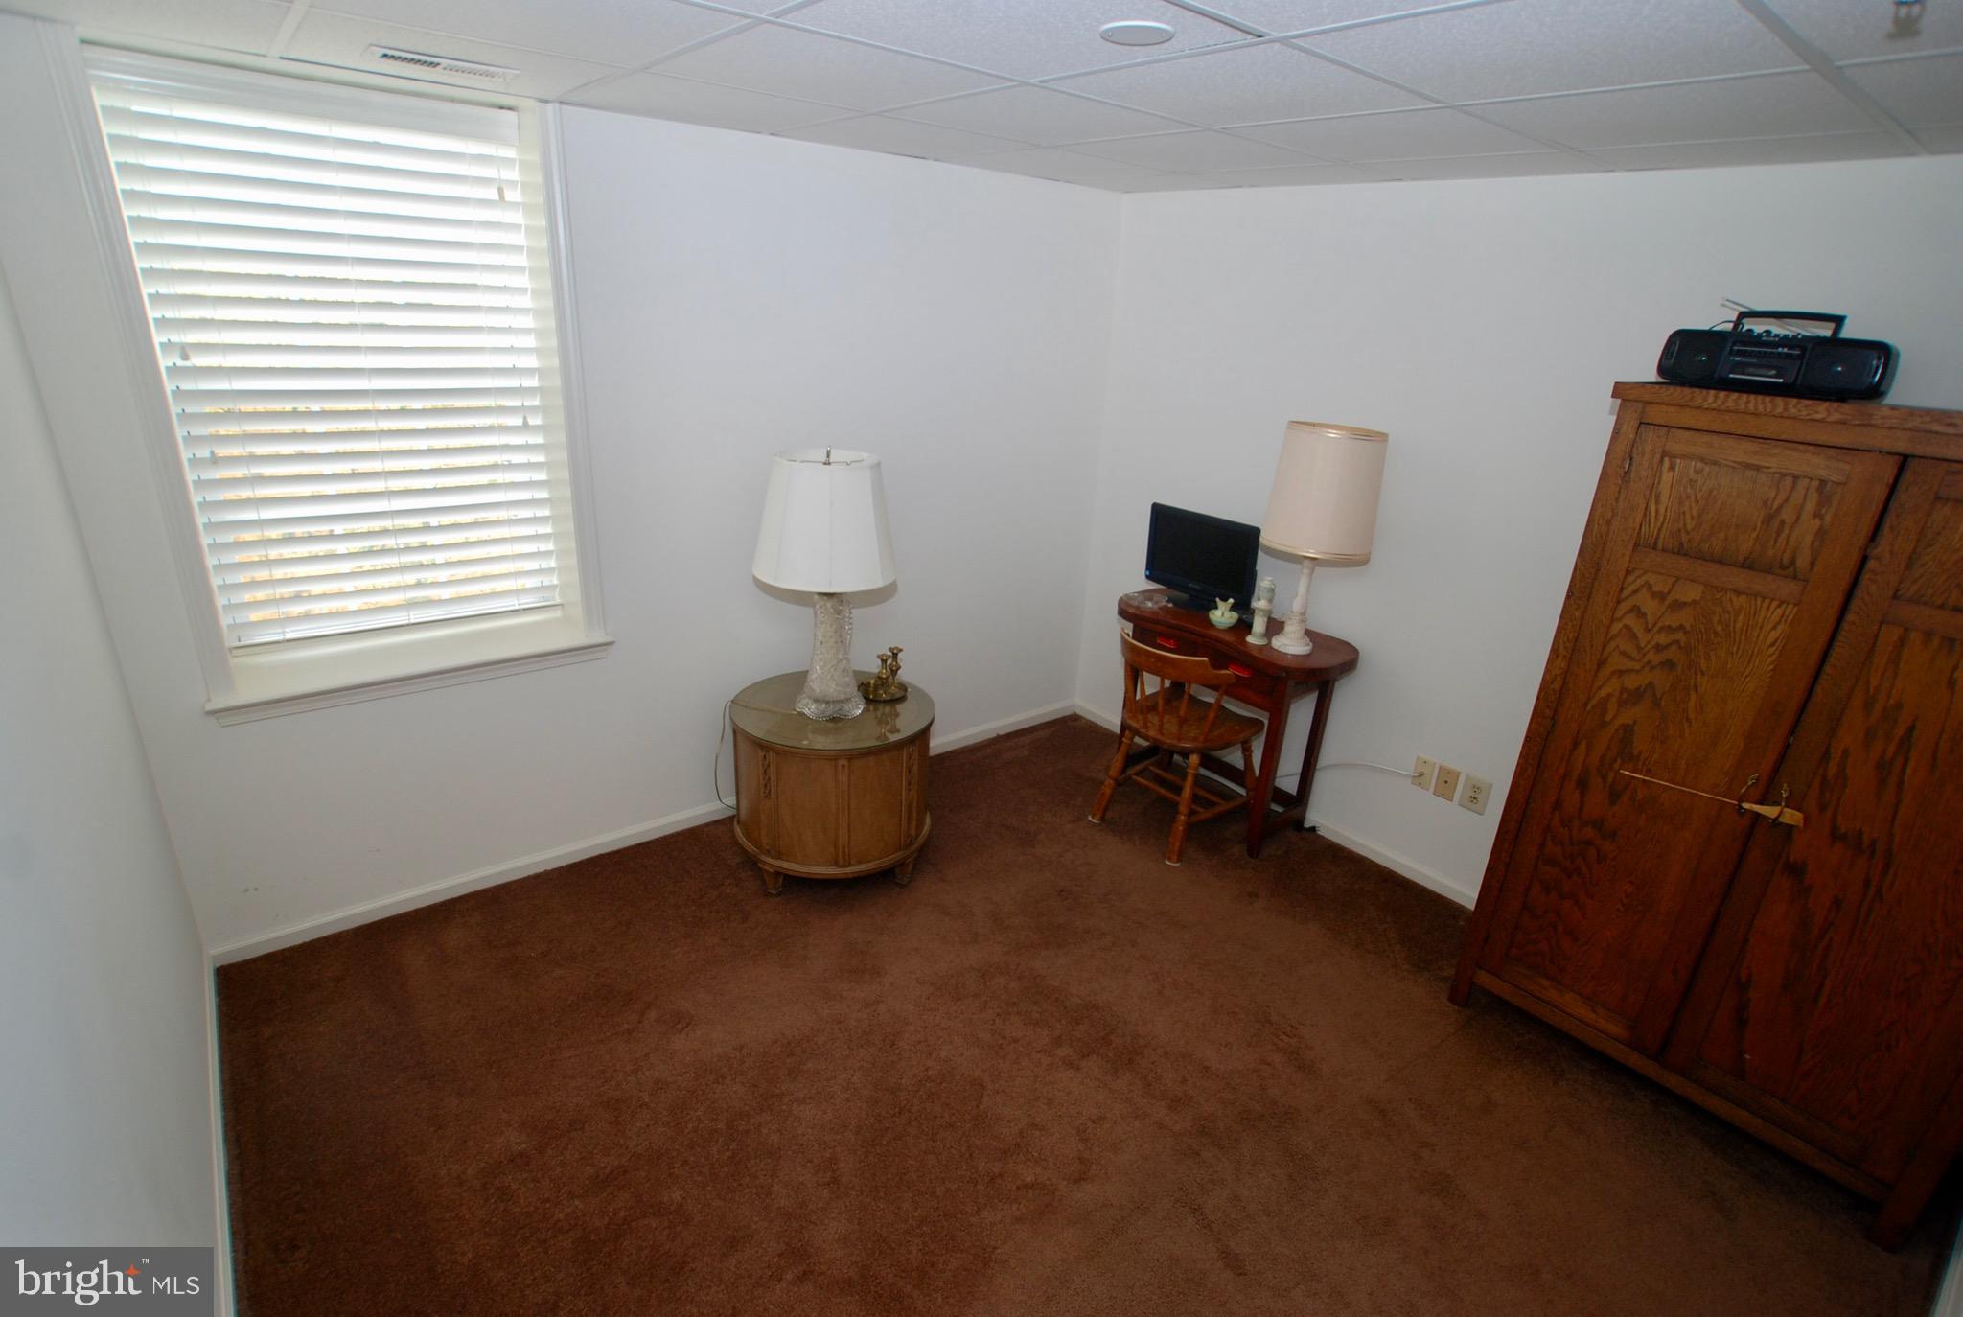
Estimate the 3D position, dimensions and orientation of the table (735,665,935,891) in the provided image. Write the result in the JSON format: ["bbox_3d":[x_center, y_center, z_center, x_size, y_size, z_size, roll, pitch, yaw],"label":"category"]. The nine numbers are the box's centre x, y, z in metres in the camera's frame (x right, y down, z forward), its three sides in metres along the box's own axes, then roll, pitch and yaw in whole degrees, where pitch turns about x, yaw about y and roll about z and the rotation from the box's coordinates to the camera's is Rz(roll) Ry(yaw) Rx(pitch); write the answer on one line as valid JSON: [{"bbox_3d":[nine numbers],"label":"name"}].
[{"bbox_3d":[-0.512,0.420,3.076,0.700,0.570,0.700,-2,23,-14],"label":"table"}]

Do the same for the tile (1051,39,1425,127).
[{"bbox_3d":[0.514,-1.151,1.771,0.590,0.020,0.590,-14,28,-36],"label":"tile"}]

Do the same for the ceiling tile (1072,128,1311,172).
[{"bbox_3d":[0.649,-1.548,2.675,0.600,0.025,0.600,-14,29,-36],"label":"ceiling tile"}]

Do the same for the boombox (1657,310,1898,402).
[{"bbox_3d":[1.713,-0.662,1.909,0.160,0.168,0.390,-12,27,-32],"label":"boombox"}]

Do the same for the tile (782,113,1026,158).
[{"bbox_3d":[-0.213,-1.540,2.601,0.590,0.020,0.580,-14,28,-36],"label":"tile"}]

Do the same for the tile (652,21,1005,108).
[{"bbox_3d":[-0.315,-1.232,1.840,0.590,0.020,0.590,-14,28,-36],"label":"tile"}]

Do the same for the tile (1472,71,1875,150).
[{"bbox_3d":[1.433,-1.134,1.816,0.600,0.025,0.600,-14,29,-36],"label":"tile"}]

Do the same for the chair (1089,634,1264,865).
[{"bbox_3d":[0.841,0.314,3.554,0.550,0.800,0.460,-17,30,-40],"label":"chair"}]

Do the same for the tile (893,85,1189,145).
[{"bbox_3d":[0.158,-1.424,2.303,0.600,0.025,0.600,-14,29,-36],"label":"tile"}]

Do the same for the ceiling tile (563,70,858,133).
[{"bbox_3d":[-0.723,-1.520,2.389,0.600,0.025,0.600,-14,29,-36],"label":"ceiling tile"}]

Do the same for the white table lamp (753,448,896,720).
[{"bbox_3d":[-0.490,-0.240,2.808,0.450,0.860,0.450,-2,23,-14],"label":"white table lamp"}]

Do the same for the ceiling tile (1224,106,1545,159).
[{"bbox_3d":[1.044,-1.340,2.244,0.600,0.025,0.600,-14,29,-36],"label":"ceiling tile"}]

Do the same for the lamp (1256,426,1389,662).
[{"bbox_3d":[1.219,-0.416,3.176,0.390,0.800,0.390,-14,29,-36],"label":"lamp"}]

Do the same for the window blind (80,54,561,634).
[{"bbox_3d":[-1.657,-0.716,2.395,0.835,1.360,0.070,-14,28,-36],"label":"window blind"}]

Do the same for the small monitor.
[{"bbox_3d":[0.861,-0.385,3.433,0.490,0.360,0.170,23,30,39],"label":"small monitor"}]

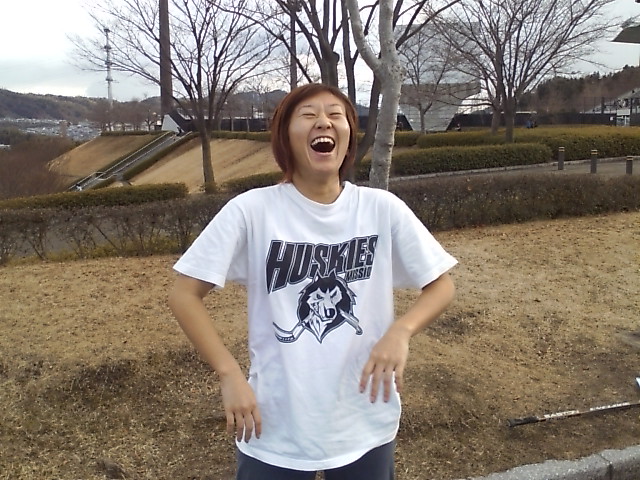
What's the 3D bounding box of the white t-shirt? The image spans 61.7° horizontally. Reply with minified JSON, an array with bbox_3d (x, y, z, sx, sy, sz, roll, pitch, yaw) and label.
[{"bbox_3d":[-0.013,0.195,1.335,0.670,0.680,0.280,-1,12,-5],"label":"white t-shirt"}]

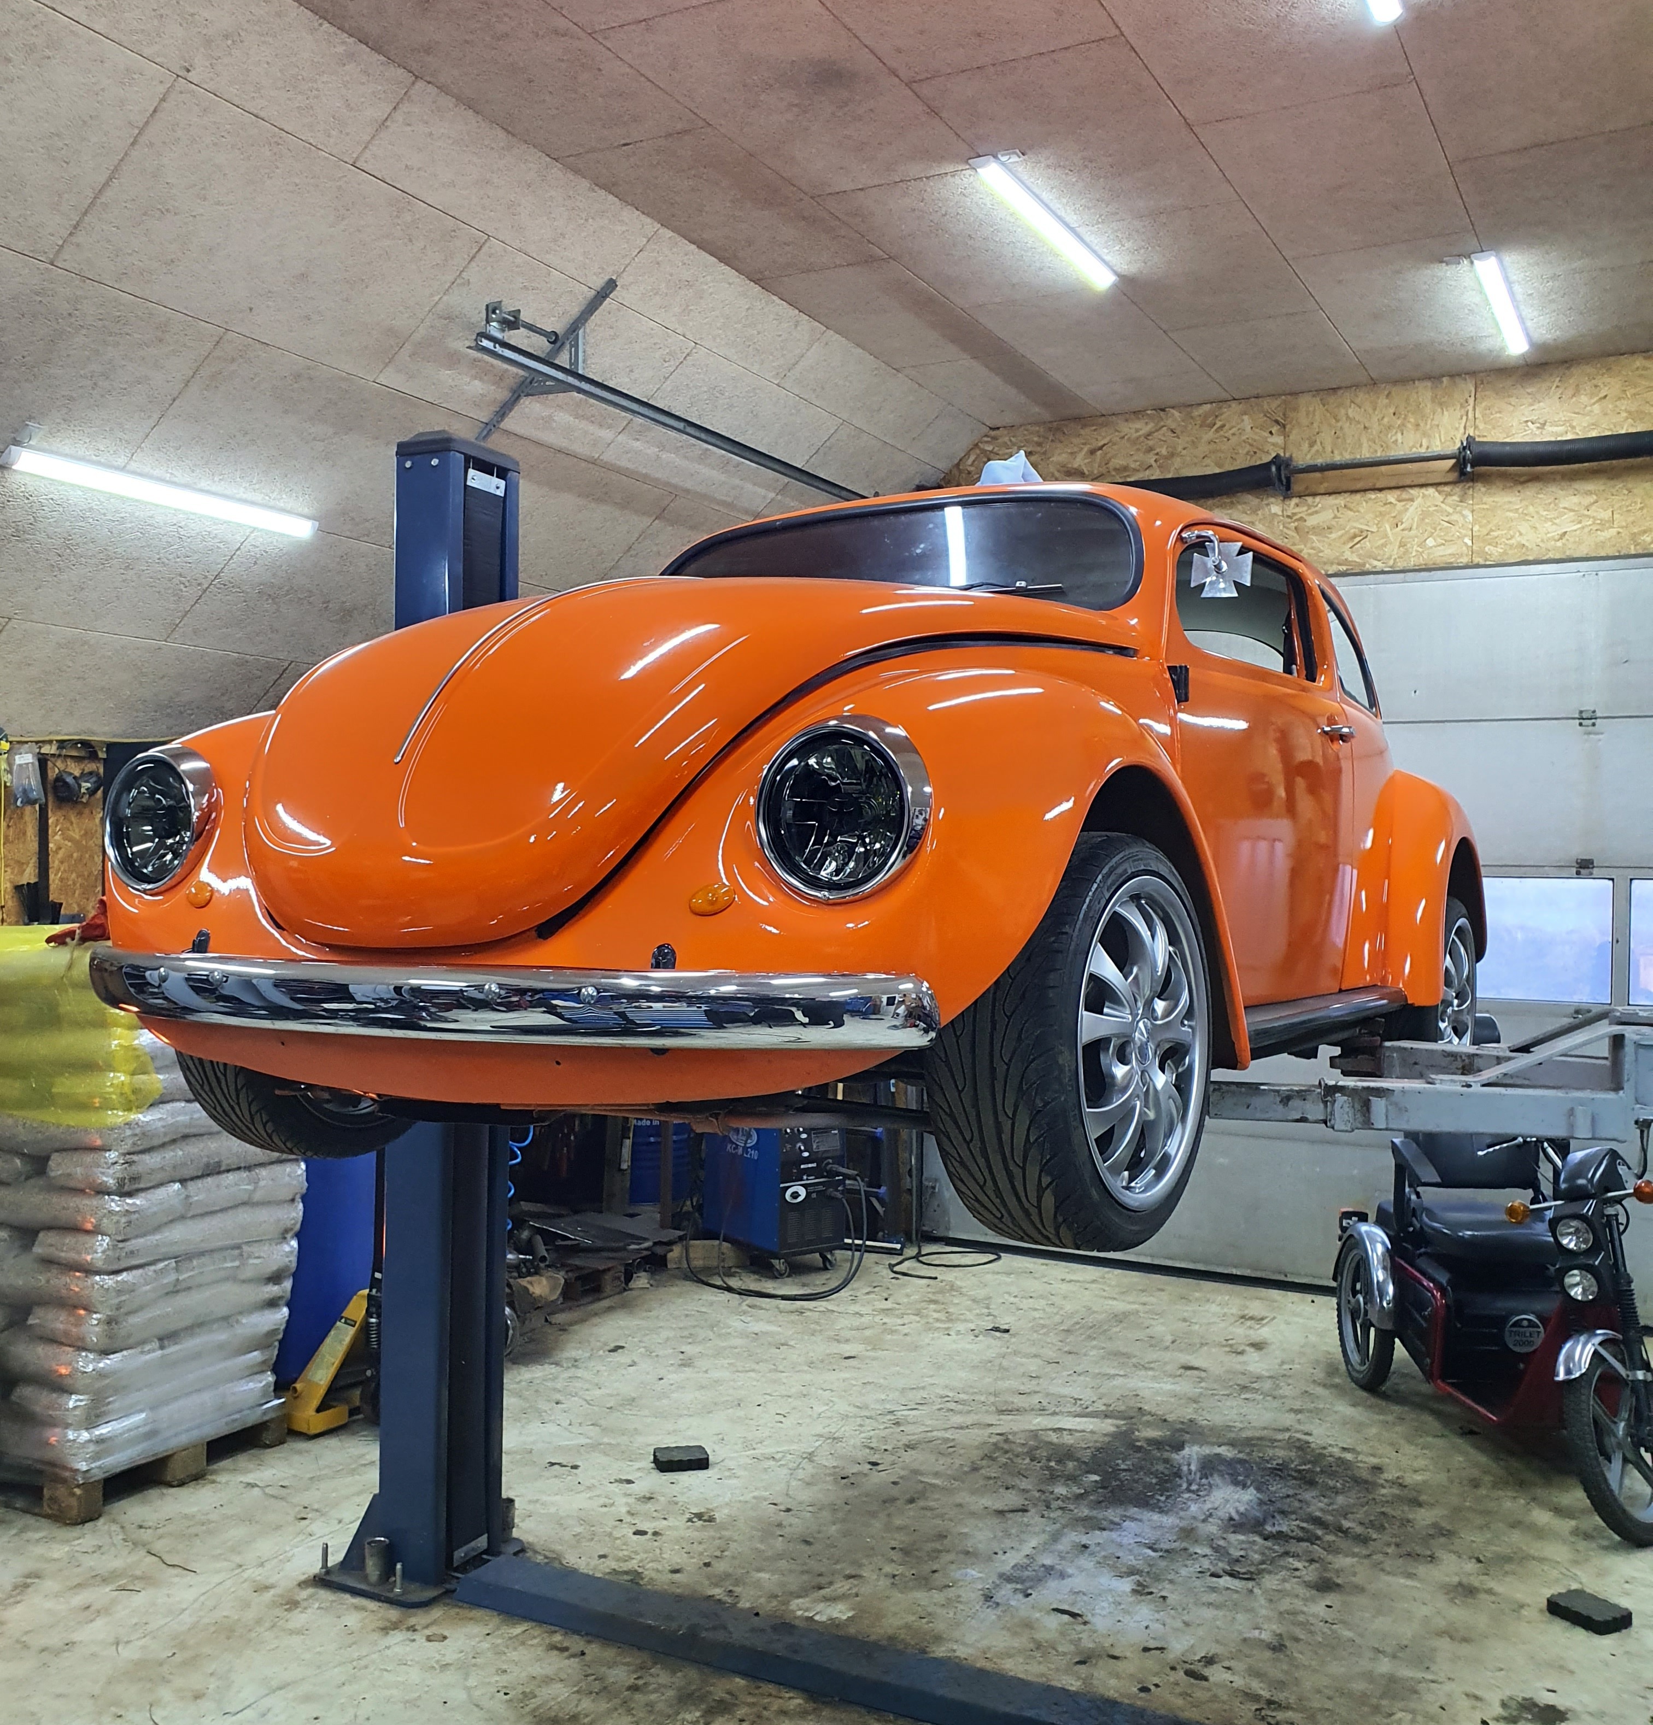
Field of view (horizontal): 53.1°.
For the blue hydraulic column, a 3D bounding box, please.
[{"bbox_3d":[-1.037,0.360,4.384,0.370,2.980,0.445,1,1,28],"label":"blue hydraulic column"}]

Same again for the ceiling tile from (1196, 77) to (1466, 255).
[{"bbox_3d":[1.589,-2.114,5.094,0.609,0.040,1.193,1,1,28],"label":"ceiling tile"}]

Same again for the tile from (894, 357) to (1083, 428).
[{"bbox_3d":[0.807,-2.116,7.436,0.560,0.025,1.050,1,0,28],"label":"tile"}]

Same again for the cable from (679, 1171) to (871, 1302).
[{"bbox_3d":[-0.222,1.620,7.300,0.800,0.500,0.500,1,0,0],"label":"cable"}]

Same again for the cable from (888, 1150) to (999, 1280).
[{"bbox_3d":[0.550,1.620,7.750,0.500,0.500,0.500,1,0,0],"label":"cable"}]

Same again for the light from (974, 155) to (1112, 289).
[{"bbox_3d":[0.745,-2.081,5.482,0.085,0.055,1.200,1,1,28],"label":"light"}]

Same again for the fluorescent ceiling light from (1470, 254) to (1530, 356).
[{"bbox_3d":[2.499,-2.034,6.106,0.075,0.060,1.170,1,0,28],"label":"fluorescent ceiling light"}]

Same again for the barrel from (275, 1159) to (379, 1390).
[{"bbox_3d":[-1.908,1.251,5.873,0.580,0.930,0.580,1,1,28],"label":"barrel"}]

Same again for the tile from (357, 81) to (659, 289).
[{"bbox_3d":[-0.942,-2.043,5.053,0.308,0.040,1.180,-44,-19,21],"label":"tile"}]

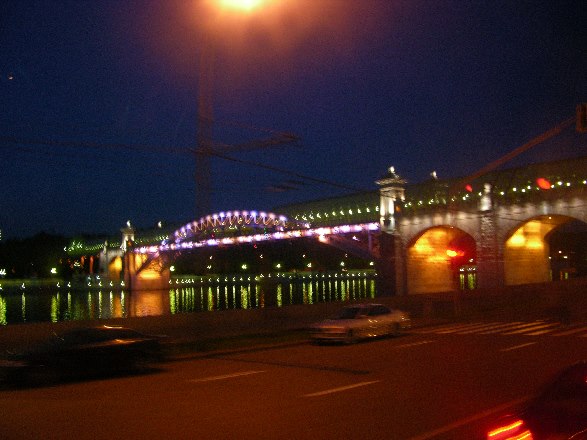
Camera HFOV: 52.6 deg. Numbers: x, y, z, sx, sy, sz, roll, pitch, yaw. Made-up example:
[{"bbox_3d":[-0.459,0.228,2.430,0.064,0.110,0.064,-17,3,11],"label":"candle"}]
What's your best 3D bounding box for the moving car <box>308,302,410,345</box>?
[{"bbox_3d":[2.886,4.275,25.117,4.550,1.410,1.740,2,-5,-43],"label":"moving car"}]

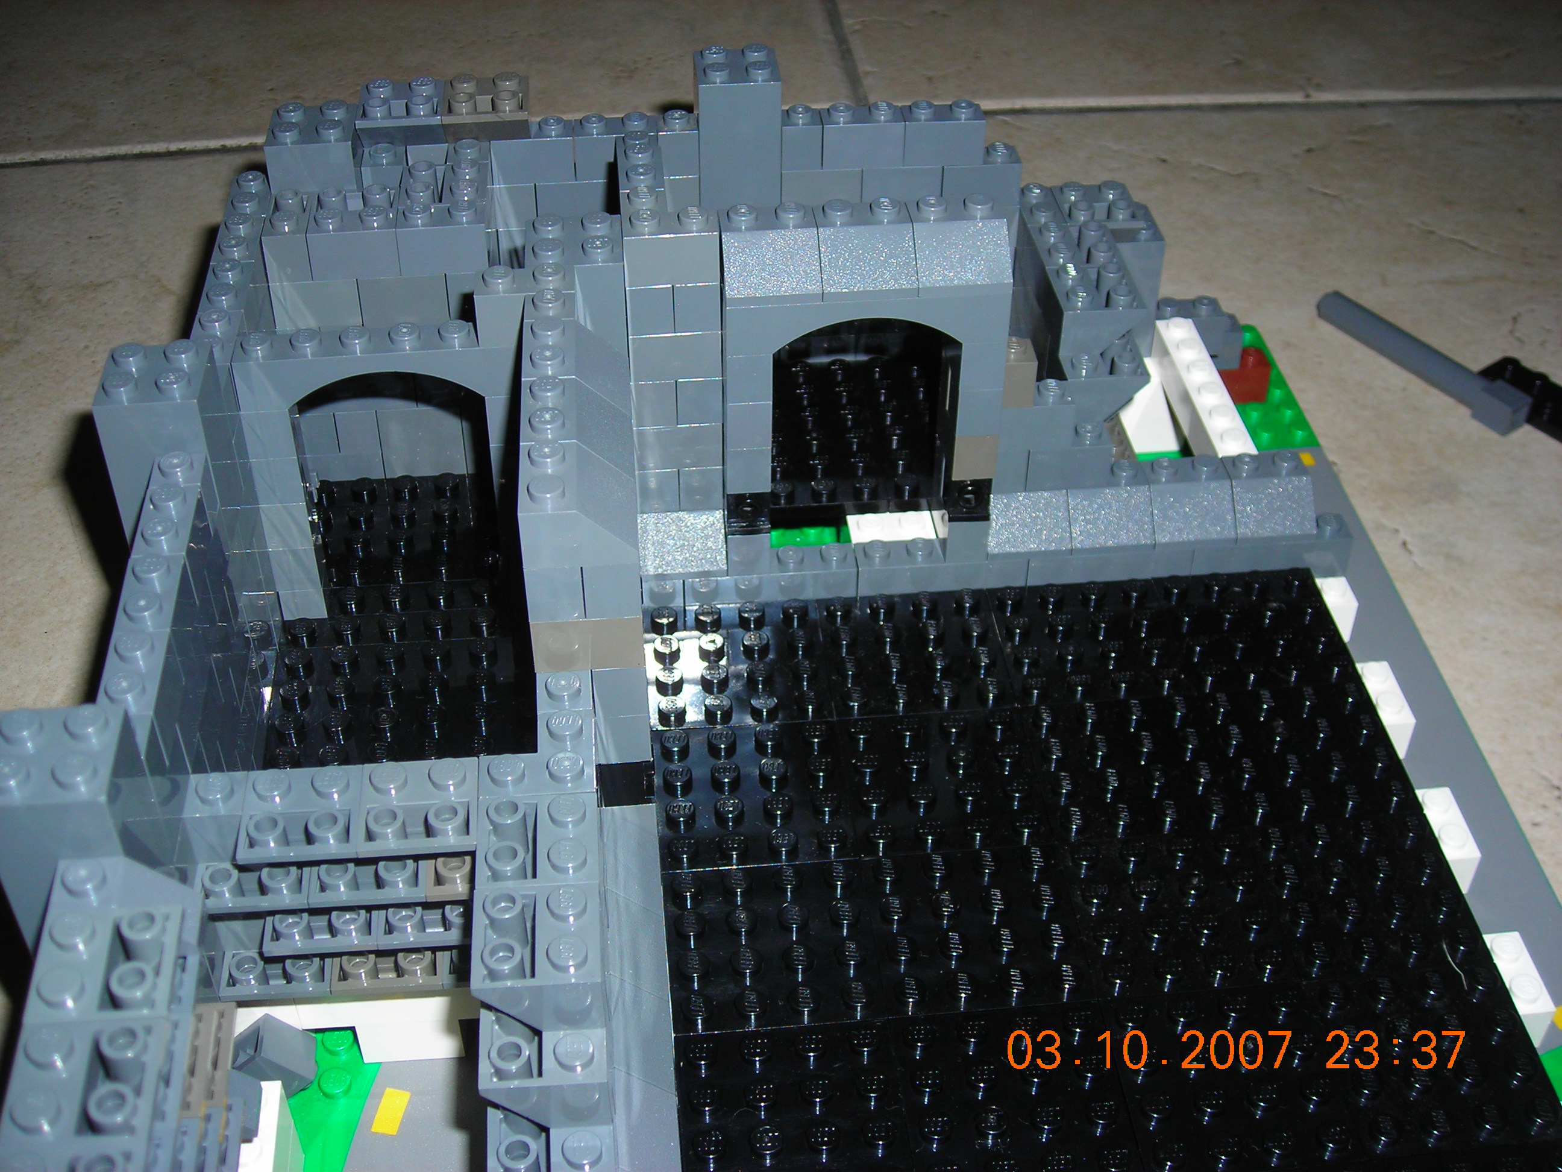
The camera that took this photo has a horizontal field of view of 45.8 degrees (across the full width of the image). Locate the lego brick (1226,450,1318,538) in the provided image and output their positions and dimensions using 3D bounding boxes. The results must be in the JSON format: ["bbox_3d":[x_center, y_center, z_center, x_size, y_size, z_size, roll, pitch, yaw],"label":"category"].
[{"bbox_3d":[0.093,-0.017,0.352,0.016,0.011,0.016,-4,41,-4],"label":"lego brick"}]

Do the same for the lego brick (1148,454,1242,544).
[{"bbox_3d":[0.076,-0.016,0.347,0.016,0.011,0.016,-4,41,-4],"label":"lego brick"}]

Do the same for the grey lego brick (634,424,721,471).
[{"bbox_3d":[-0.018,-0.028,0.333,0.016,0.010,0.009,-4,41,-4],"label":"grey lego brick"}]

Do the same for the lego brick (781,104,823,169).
[{"bbox_3d":[0.004,-0.087,0.357,0.008,0.011,0.008,-4,41,-4],"label":"lego brick"}]

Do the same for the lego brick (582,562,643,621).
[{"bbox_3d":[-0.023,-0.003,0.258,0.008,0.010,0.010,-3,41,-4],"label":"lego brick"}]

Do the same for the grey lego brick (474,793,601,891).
[{"bbox_3d":[-0.031,0.036,0.242,0.016,0.011,0.016,-3,40,-5],"label":"grey lego brick"}]

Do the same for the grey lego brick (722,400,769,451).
[{"bbox_3d":[-0.006,-0.030,0.321,0.008,0.010,0.008,-4,41,-4],"label":"grey lego brick"}]

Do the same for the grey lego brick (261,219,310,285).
[{"bbox_3d":[-0.087,-0.063,0.330,0.008,0.011,0.016,-3,40,-5],"label":"grey lego brick"}]

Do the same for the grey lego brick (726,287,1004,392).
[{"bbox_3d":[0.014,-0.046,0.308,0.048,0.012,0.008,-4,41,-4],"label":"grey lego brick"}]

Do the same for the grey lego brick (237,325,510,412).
[{"bbox_3d":[-0.064,-0.036,0.296,0.048,0.011,0.008,-3,41,-4],"label":"grey lego brick"}]

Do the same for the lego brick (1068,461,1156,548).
[{"bbox_3d":[0.061,-0.016,0.347,0.016,0.011,0.016,-4,41,-4],"label":"lego brick"}]

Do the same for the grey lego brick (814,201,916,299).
[{"bbox_3d":[0.014,-0.056,0.305,0.016,0.011,0.016,-3,41,-4],"label":"grey lego brick"}]

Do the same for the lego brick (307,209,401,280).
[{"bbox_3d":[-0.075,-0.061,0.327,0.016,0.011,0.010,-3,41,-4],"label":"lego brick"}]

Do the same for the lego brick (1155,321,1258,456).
[{"bbox_3d":[0.085,-0.038,0.372,0.008,0.011,0.048,-4,41,-4],"label":"lego brick"}]

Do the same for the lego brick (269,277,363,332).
[{"bbox_3d":[-0.083,-0.053,0.333,0.016,0.010,0.008,-4,41,-4],"label":"lego brick"}]

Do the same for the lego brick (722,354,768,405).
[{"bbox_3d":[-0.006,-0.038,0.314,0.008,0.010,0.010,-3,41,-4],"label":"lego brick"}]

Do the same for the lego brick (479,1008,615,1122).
[{"bbox_3d":[-0.029,0.061,0.230,0.016,0.011,0.008,-4,41,-4],"label":"lego brick"}]

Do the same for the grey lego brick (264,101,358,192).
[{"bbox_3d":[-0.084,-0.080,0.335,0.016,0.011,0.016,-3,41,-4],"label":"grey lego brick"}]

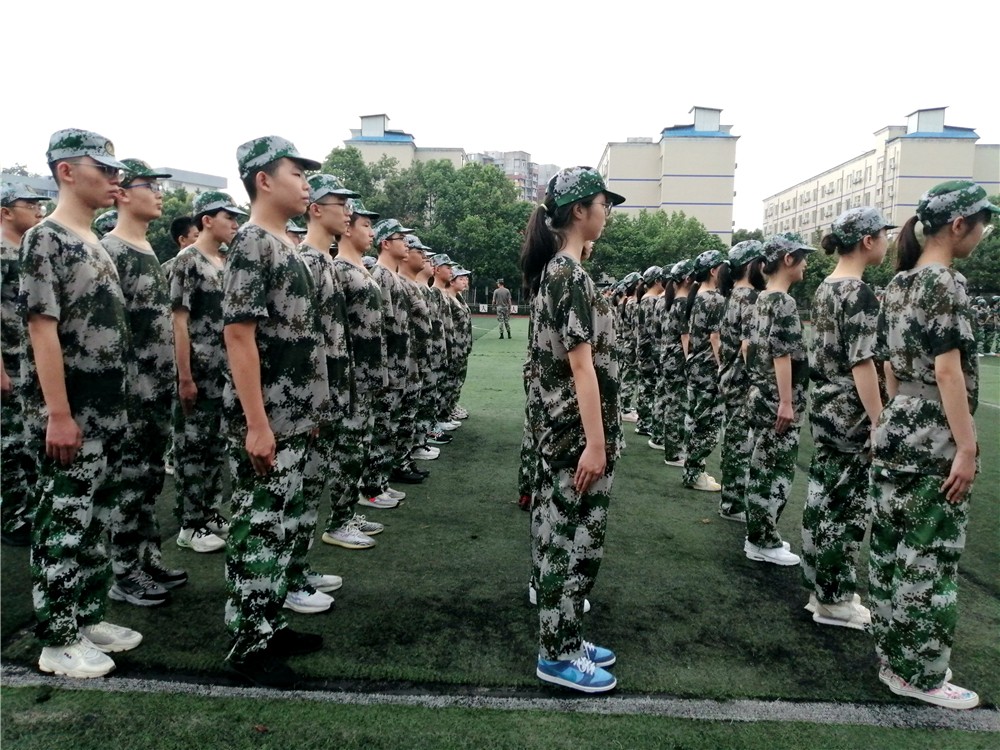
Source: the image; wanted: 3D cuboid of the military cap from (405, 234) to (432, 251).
[{"bbox_3d":[-0.597,-0.918,5.245,0.265,0.135,0.175,-3,5,5],"label":"military cap"}]

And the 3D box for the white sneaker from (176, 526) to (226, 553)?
[{"bbox_3d":[-1.510,0.818,3.801,0.285,0.115,0.108,3,6,17],"label":"white sneaker"}]

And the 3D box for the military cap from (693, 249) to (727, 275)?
[{"bbox_3d":[1.453,-0.780,5.160,0.265,0.135,0.175,-6,5,7],"label":"military cap"}]

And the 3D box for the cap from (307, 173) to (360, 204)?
[{"bbox_3d":[-0.674,-0.729,2.950,0.275,0.130,0.180,1,6,3],"label":"cap"}]

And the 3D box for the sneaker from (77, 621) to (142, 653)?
[{"bbox_3d":[-1.426,0.921,2.710,0.290,0.120,0.110,1,5,-3],"label":"sneaker"}]

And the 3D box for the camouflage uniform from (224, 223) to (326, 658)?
[{"bbox_3d":[-0.762,0.240,2.538,0.320,1.470,0.470,2,6,3],"label":"camouflage uniform"}]

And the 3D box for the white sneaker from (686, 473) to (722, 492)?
[{"bbox_3d":[1.424,0.751,5.256,0.256,0.105,0.097,3,6,15],"label":"white sneaker"}]

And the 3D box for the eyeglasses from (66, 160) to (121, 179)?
[{"bbox_3d":[-1.298,-0.656,2.406,0.145,0.045,0.140,1,6,3],"label":"eyeglasses"}]

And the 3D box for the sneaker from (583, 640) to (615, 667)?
[{"bbox_3d":[0.282,0.974,2.674,0.270,0.110,0.100,1,6,-9],"label":"sneaker"}]

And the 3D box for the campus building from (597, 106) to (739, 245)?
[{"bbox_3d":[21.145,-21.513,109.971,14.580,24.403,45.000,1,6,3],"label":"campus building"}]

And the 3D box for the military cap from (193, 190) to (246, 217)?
[{"bbox_3d":[-1.366,-0.841,3.679,0.265,0.130,0.185,2,6,4],"label":"military cap"}]

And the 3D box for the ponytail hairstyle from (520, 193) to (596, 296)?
[{"bbox_3d":[0.190,-0.431,2.441,0.265,0.360,0.180,2,5,5],"label":"ponytail hairstyle"}]

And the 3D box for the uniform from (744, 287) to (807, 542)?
[{"bbox_3d":[1.341,0.220,3.687,0.275,1.265,0.430,1,6,3],"label":"uniform"}]

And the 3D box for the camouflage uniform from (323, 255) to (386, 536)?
[{"bbox_3d":[-0.760,0.109,3.921,0.320,1.462,0.470,2,5,6],"label":"camouflage uniform"}]

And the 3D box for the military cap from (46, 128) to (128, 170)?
[{"bbox_3d":[-1.352,-0.743,2.462,0.265,0.135,0.175,1,5,3],"label":"military cap"}]

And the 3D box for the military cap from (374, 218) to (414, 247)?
[{"bbox_3d":[-0.639,-0.859,4.559,0.256,0.155,0.185,2,6,4],"label":"military cap"}]

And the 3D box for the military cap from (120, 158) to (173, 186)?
[{"bbox_3d":[-1.431,-0.809,2.991,0.275,0.125,0.180,1,6,3],"label":"military cap"}]

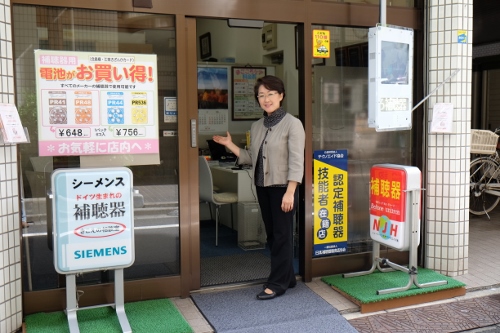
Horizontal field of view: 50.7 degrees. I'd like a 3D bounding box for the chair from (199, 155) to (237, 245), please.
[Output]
[{"bbox_3d":[-0.299,0.333,5.413,0.530,0.860,0.470,-2,4,-21],"label":"chair"}]

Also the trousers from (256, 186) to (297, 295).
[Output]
[{"bbox_3d":[0.197,0.482,3.839,0.300,0.830,0.260,2,4,38],"label":"trousers"}]

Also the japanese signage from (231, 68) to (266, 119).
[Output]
[{"bbox_3d":[-0.006,-0.853,6.250,0.442,0.624,0.025,-2,4,-21],"label":"japanese signage"}]

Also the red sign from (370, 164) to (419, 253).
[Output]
[{"bbox_3d":[1.047,0.280,3.821,0.138,0.573,0.415,-2,4,-21],"label":"red sign"}]

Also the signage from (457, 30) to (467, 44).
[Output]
[{"bbox_3d":[1.663,-1.011,4.128,0.087,0.105,0.006,-2,4,-21],"label":"signage"}]

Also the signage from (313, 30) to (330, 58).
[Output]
[{"bbox_3d":[0.554,-0.941,4.059,0.149,0.208,0.006,-2,4,-21],"label":"signage"}]

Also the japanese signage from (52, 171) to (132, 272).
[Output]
[{"bbox_3d":[-0.926,0.311,3.135,0.456,0.607,0.128,-2,4,-21],"label":"japanese signage"}]

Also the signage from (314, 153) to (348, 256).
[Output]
[{"bbox_3d":[0.638,0.293,4.151,0.300,0.848,0.010,-2,4,-21],"label":"signage"}]

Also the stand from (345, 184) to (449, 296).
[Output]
[{"bbox_3d":[1.048,0.485,3.833,0.602,0.711,0.484,-2,4,-21],"label":"stand"}]

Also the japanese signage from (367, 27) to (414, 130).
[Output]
[{"bbox_3d":[1.009,-0.624,3.803,0.370,0.735,0.100,-3,4,-33],"label":"japanese signage"}]

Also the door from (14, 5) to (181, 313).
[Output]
[{"bbox_3d":[-0.976,-0.038,3.489,1.036,1.974,0.050,-2,4,-21],"label":"door"}]

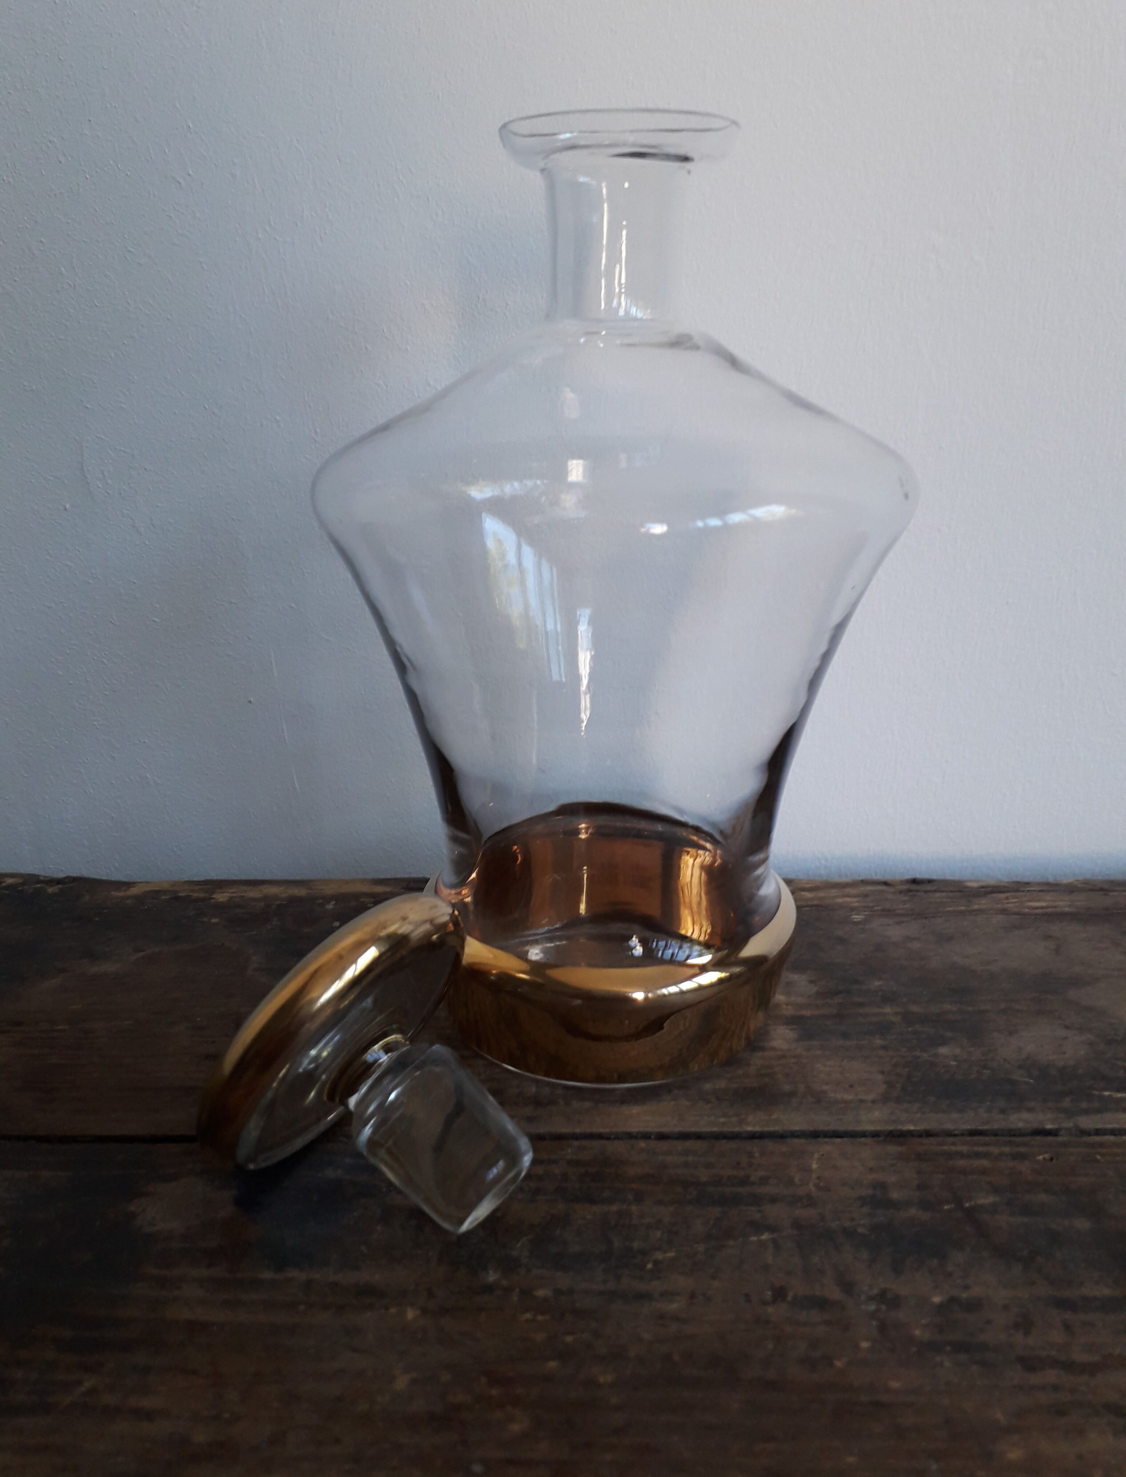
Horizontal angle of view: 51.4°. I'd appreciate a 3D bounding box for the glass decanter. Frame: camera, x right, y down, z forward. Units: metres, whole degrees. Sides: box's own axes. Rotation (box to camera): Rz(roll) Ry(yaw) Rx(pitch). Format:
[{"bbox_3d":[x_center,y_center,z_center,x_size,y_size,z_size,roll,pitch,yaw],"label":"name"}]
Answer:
[{"bbox_3d":[0.013,-0.035,0.316,0.152,0.231,0.152,0,18,0],"label":"glass decanter"}]

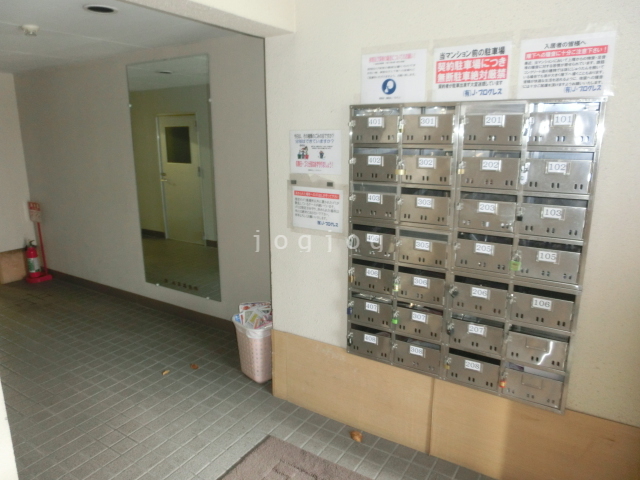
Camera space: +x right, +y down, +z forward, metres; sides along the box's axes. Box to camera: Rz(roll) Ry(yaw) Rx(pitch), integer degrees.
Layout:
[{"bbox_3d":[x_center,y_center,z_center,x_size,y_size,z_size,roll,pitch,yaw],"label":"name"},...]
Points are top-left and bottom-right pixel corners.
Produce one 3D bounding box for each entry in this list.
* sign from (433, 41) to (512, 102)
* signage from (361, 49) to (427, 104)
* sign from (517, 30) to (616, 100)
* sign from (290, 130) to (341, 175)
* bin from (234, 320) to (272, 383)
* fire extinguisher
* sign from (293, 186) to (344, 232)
[{"bbox_3d":[0.602,-0.669,1.776,0.300,0.210,0.010,8,15,31],"label":"sign"},{"bbox_3d":[0.318,-0.712,1.946,0.300,0.210,0.010,8,15,31],"label":"signage"},{"bbox_3d":[0.886,-0.628,1.606,0.300,0.210,0.010,8,15,31],"label":"sign"},{"bbox_3d":[-0.025,-0.437,2.225,0.300,0.210,0.010,8,15,31],"label":"sign"},{"bbox_3d":[-0.390,0.710,2.950,0.290,0.390,0.240,12,18,43],"label":"bin"},{"bbox_3d":[-3.183,0.219,4.928,0.155,0.450,0.145,-8,15,-33],"label":"fire extinguisher"},{"bbox_3d":[-0.014,-0.154,2.240,0.297,0.210,0.010,8,15,30],"label":"sign"}]

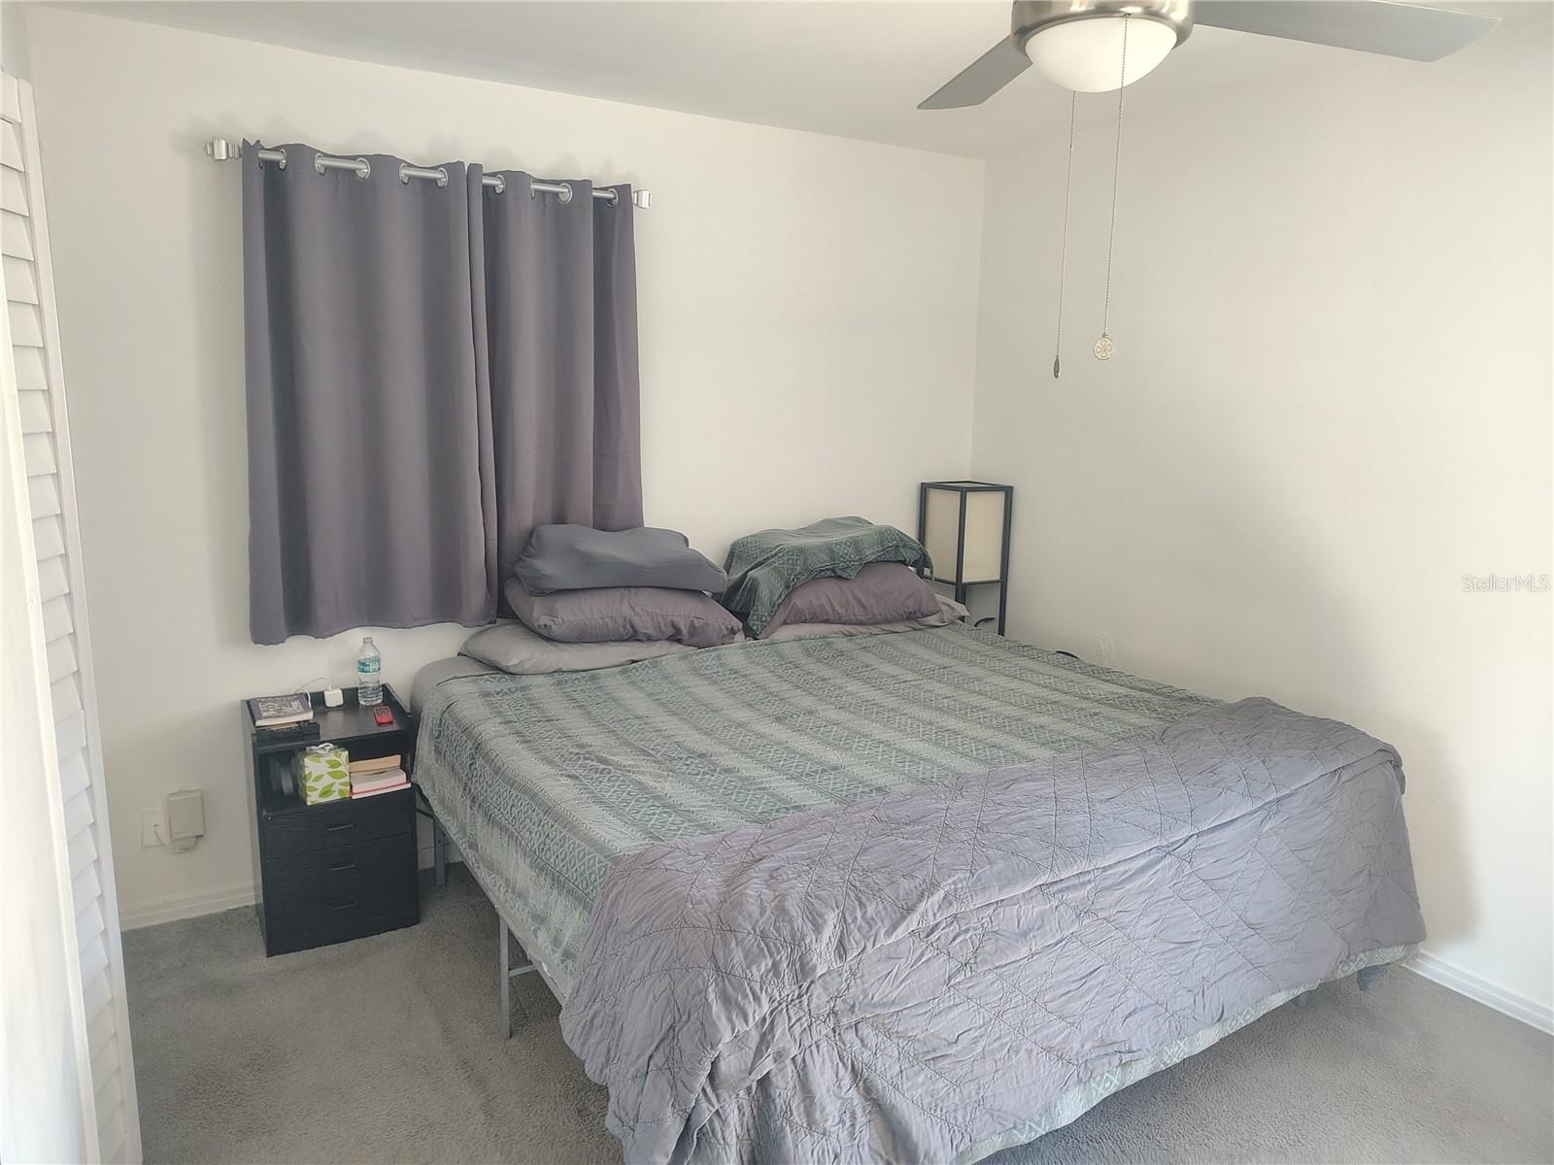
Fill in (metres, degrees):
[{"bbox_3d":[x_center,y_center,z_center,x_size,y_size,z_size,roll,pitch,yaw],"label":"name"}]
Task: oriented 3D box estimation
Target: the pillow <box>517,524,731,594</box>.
[{"bbox_3d":[-0.497,-0.070,3.414,0.650,0.170,0.420,1,16,-25],"label":"pillow"}]

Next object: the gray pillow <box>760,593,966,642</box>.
[{"bbox_3d":[0.298,0.129,3.912,0.770,0.120,0.460,-5,12,-30],"label":"gray pillow"}]

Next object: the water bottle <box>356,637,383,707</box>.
[{"bbox_3d":[-1.234,0.266,3.261,0.066,0.203,0.066,-5,12,-30],"label":"water bottle"}]

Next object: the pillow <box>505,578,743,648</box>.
[{"bbox_3d":[-0.481,0.095,3.431,0.690,0.170,0.450,2,12,-23],"label":"pillow"}]

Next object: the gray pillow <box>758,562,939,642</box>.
[{"bbox_3d":[0.218,0.035,3.836,0.720,0.210,0.460,-5,15,-30],"label":"gray pillow"}]

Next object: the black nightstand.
[{"bbox_3d":[-1.297,0.673,3.139,0.405,0.637,0.335,-5,12,-30],"label":"black nightstand"}]

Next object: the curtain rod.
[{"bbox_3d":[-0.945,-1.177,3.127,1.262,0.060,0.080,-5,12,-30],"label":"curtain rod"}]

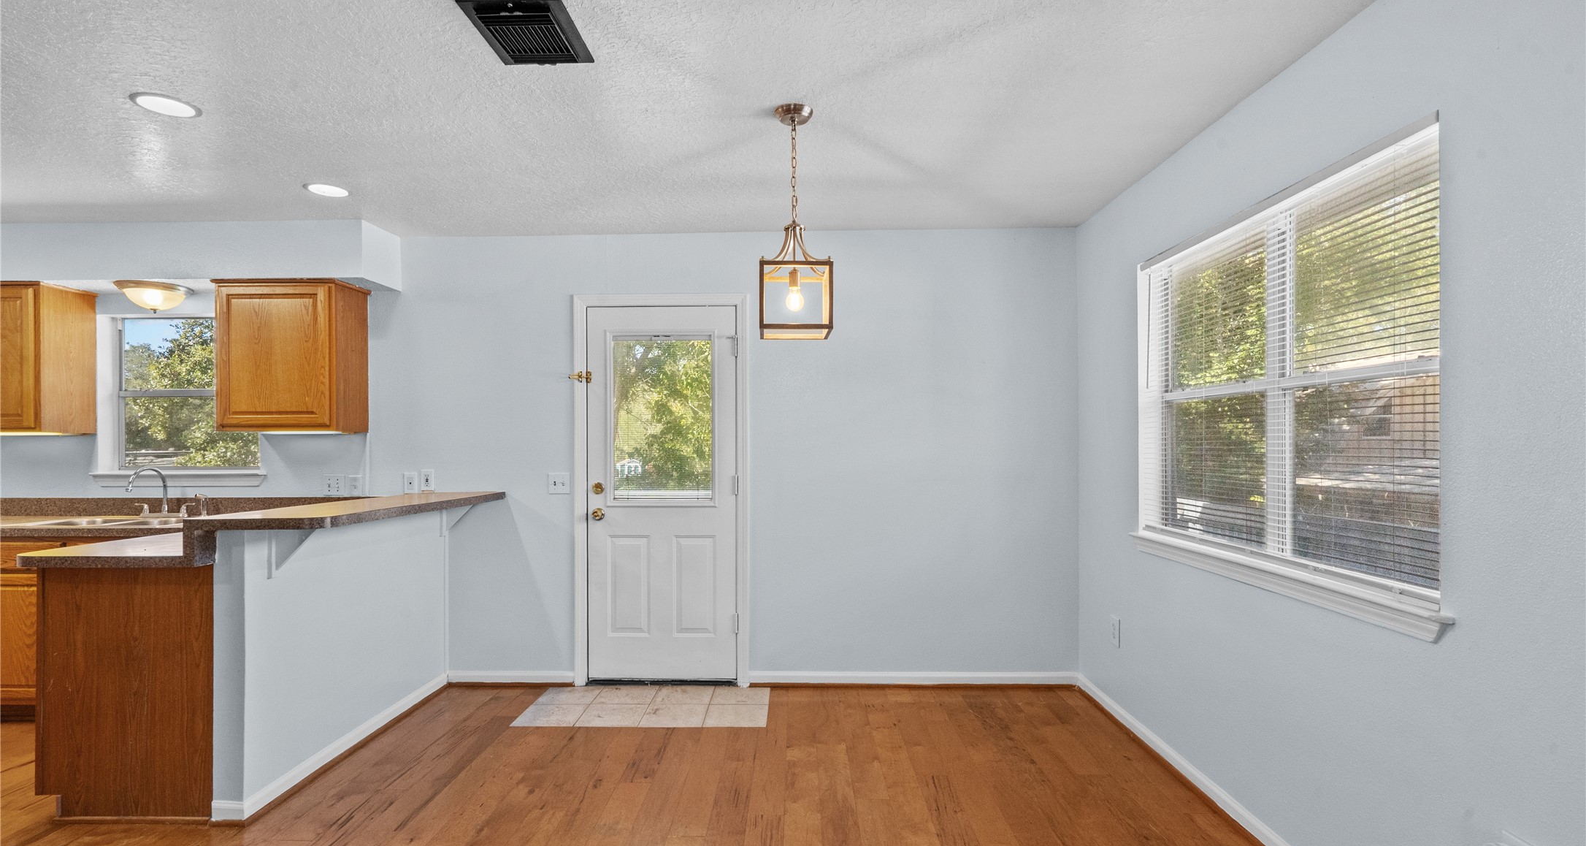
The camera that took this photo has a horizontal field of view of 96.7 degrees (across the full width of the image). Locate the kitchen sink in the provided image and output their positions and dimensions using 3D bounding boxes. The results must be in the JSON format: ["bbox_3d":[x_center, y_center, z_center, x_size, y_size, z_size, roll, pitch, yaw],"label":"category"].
[{"bbox_3d":[-3.320,0.583,3.514,0.810,0.185,0.530,0,-1,1],"label":"kitchen sink"}]

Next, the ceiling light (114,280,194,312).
[{"bbox_3d":[-3.358,-0.646,3.703,0.300,0.140,0.300,0,-1,1],"label":"ceiling light"}]

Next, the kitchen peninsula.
[{"bbox_3d":[-2.154,0.890,3.147,1.150,1.059,1.350,0,-1,1],"label":"kitchen peninsula"}]

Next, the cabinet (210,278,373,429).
[{"bbox_3d":[-2.618,-0.330,3.706,0.610,0.762,0.295,0,-1,1],"label":"cabinet"}]

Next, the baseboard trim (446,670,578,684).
[{"bbox_3d":[-1.528,1.374,3.794,0.701,0.070,0.016,0,-1,1],"label":"baseboard trim"}]

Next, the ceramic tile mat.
[{"bbox_3d":[-0.716,1.413,3.527,1.195,0.012,0.500,0,-1,1],"label":"ceramic tile mat"}]

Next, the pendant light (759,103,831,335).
[{"bbox_3d":[0.007,-0.680,2.404,0.238,0.761,0.238,0,-1,-1],"label":"pendant light"}]

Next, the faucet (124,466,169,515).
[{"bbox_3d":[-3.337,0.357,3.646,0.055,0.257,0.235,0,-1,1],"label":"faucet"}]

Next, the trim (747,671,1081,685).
[{"bbox_3d":[0.654,1.359,3.756,1.774,0.068,0.016,0,-1,1],"label":"trim"}]

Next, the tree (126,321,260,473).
[{"bbox_3d":[-7.927,-0.252,10.048,3.600,4.200,3.400,0,-1,1],"label":"tree"}]

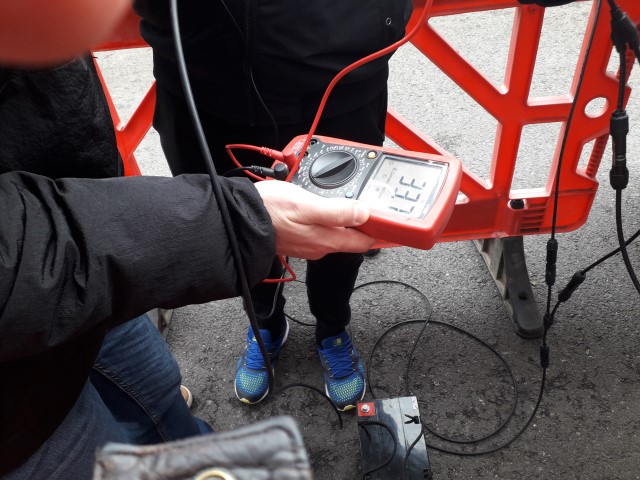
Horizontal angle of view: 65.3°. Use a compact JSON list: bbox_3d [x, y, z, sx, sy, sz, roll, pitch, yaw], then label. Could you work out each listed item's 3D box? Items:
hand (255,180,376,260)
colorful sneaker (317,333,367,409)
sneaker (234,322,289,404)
[{"bbox_3d":[0.007,-0.035,0.503,0.145,0.075,0.085,15,45,24],"label":"hand"},{"bbox_3d":[0.052,0.346,1.450,0.112,0.115,0.293,-11,40,-5],"label":"colorful sneaker"},{"bbox_3d":[-0.173,0.339,1.488,0.112,0.115,0.293,7,42,16],"label":"sneaker"}]

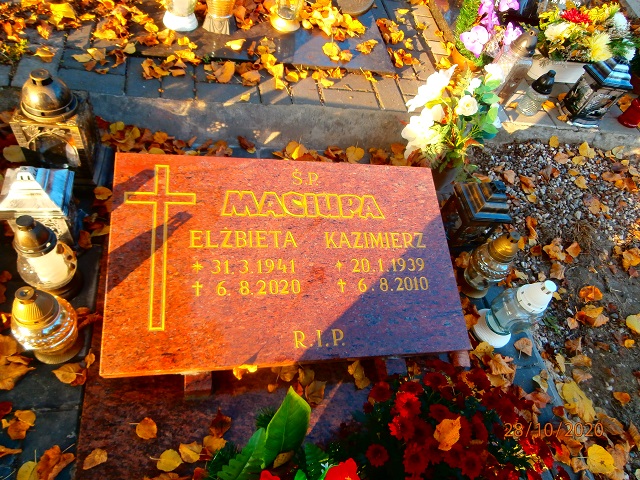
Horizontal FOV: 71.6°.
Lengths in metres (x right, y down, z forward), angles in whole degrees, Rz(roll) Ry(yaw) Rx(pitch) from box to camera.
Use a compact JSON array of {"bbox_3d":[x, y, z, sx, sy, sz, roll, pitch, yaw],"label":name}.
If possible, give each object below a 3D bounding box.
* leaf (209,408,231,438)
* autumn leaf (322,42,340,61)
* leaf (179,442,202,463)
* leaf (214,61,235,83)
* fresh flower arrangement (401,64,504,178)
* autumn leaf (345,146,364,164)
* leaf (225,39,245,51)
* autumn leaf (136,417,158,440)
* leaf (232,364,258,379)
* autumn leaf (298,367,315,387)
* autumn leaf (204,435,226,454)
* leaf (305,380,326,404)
[{"bbox_3d":[-0.191,0.356,0.857,0.034,0.014,0.051,22,51,0],"label":"leaf"},{"bbox_3d":[0.047,-0.678,1.595,0.066,0.016,0.094,-6,56,-21],"label":"autumn leaf"},{"bbox_3d":[-0.250,0.411,0.858,0.045,0.012,0.032,22,53,2],"label":"leaf"},{"bbox_3d":[-0.304,-0.536,1.412,0.052,0.015,0.076,26,77,-8],"label":"leaf"},{"bbox_3d":[0.384,-0.337,1.294,0.240,0.300,0.210,-1,55,-15],"label":"fresh flower arrangement"},{"bbox_3d":[0.112,-0.274,1.436,0.058,0.012,0.060,4,82,-2],"label":"autumn leaf"},{"bbox_3d":[-0.284,-0.650,1.476,0.069,0.020,0.038,-21,77,-19],"label":"leaf"},{"bbox_3d":[-0.338,0.367,0.868,0.040,0.010,0.038,12,54,-7],"label":"autumn leaf"},{"bbox_3d":[-0.145,0.252,0.850,0.043,0.015,0.021,-10,65,-17],"label":"leaf"},{"bbox_3d":[-0.028,0.290,0.946,0.035,0.013,0.040,-9,57,-23],"label":"autumn leaf"},{"bbox_3d":[-0.199,0.385,0.835,0.043,0.012,0.025,10,52,-10],"label":"autumn leaf"},{"bbox_3d":[-0.010,0.331,0.964,0.043,0.018,0.049,14,58,-1],"label":"leaf"}]

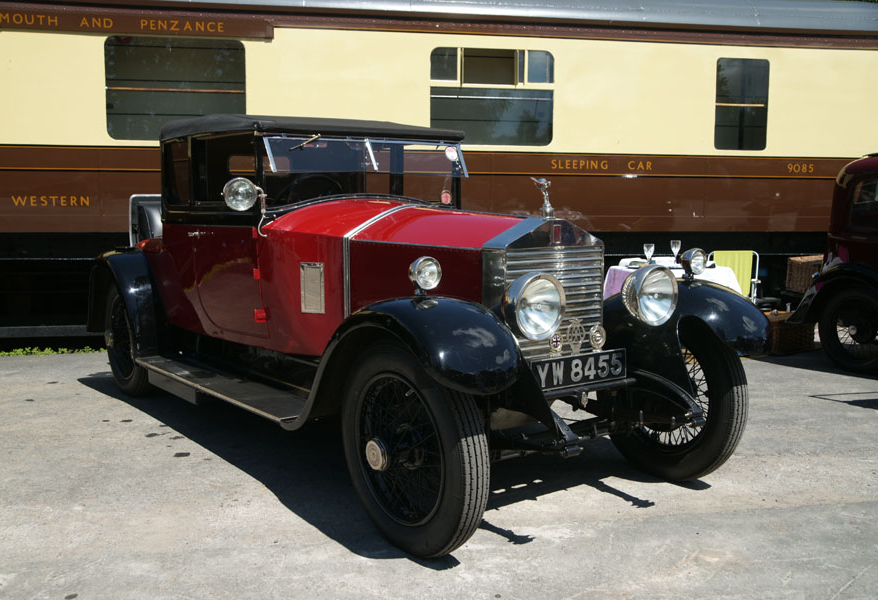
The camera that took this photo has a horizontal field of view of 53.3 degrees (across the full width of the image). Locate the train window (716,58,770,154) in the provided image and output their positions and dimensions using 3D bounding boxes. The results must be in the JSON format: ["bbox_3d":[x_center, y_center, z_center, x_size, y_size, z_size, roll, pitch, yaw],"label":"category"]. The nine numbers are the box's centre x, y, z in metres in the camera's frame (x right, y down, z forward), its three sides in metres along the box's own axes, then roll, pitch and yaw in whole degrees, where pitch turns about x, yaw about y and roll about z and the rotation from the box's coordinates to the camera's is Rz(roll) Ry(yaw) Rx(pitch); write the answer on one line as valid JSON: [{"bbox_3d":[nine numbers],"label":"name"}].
[{"bbox_3d":[3.372,-2.172,9.720,0.640,0.990,0.060,-1,6,-9],"label":"train window"}]

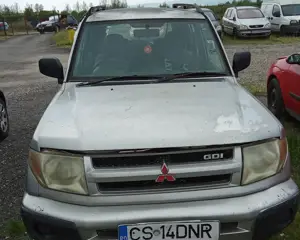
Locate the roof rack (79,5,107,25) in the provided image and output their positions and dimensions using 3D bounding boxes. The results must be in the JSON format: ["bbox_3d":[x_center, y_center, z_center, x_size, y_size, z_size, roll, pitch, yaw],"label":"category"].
[{"bbox_3d":[-0.620,-1.267,3.786,0.090,0.130,1.850,-2,19,-3],"label":"roof rack"}]

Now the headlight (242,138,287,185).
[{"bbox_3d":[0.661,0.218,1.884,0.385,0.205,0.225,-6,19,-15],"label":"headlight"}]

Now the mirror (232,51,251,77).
[{"bbox_3d":[0.788,-0.481,2.832,0.195,0.205,0.130,-2,19,-3],"label":"mirror"}]

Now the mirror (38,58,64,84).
[{"bbox_3d":[-0.803,-0.415,2.738,0.195,0.205,0.130,-2,19,-3],"label":"mirror"}]

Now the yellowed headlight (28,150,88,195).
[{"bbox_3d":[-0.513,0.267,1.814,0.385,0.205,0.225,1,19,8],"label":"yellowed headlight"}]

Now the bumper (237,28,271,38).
[{"bbox_3d":[5.167,-4.287,15.902,1.720,0.420,0.450,-1,19,1],"label":"bumper"}]

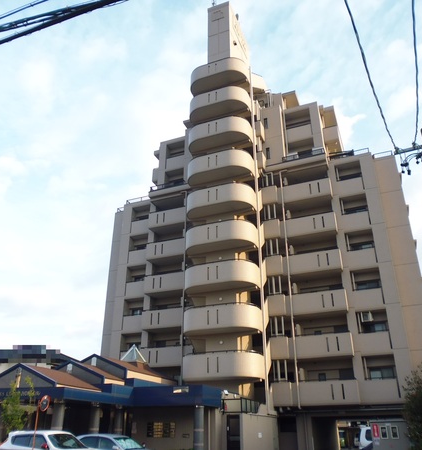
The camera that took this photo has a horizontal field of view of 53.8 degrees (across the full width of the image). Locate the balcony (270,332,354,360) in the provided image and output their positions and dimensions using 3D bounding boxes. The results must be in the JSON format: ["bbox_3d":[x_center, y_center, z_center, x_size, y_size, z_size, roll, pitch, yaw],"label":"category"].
[{"bbox_3d":[6.717,8.103,27.594,5.300,1.424,1.700,-9,-25,20],"label":"balcony"}]

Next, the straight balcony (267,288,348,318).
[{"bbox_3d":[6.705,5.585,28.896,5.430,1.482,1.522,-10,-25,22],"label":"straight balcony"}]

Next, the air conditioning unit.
[{"bbox_3d":[10.366,6.084,27.528,0.731,0.619,0.325,-10,-25,22],"label":"air conditioning unit"}]

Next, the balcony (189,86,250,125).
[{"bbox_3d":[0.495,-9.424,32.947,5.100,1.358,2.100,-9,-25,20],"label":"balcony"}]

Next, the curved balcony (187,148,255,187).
[{"bbox_3d":[0.514,-4.317,31.223,5.156,1.482,1.827,-10,-25,22],"label":"curved balcony"}]

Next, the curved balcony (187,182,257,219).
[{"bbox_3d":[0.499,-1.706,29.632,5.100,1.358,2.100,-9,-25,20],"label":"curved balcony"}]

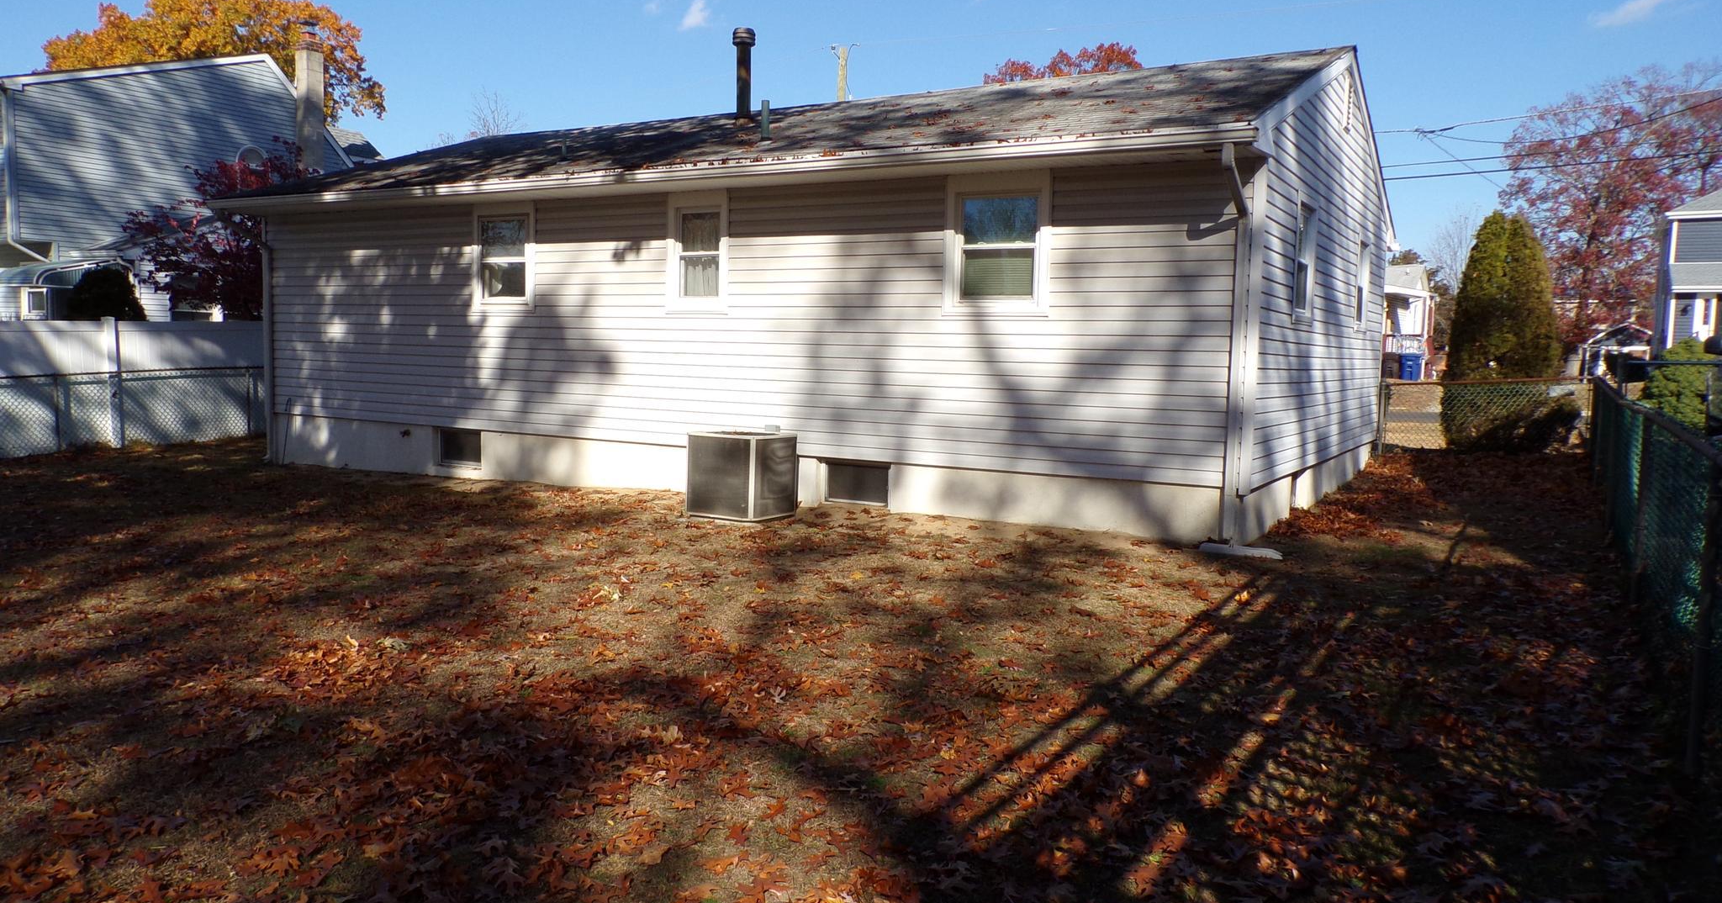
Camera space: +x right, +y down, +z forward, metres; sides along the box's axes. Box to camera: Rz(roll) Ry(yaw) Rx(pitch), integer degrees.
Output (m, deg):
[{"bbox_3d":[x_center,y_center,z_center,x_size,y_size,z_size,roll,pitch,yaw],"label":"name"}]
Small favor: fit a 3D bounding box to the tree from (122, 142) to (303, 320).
[{"bbox_3d":[-10.512,-2.921,20.722,4.300,5.000,4.300,4,5,30],"label":"tree"}]

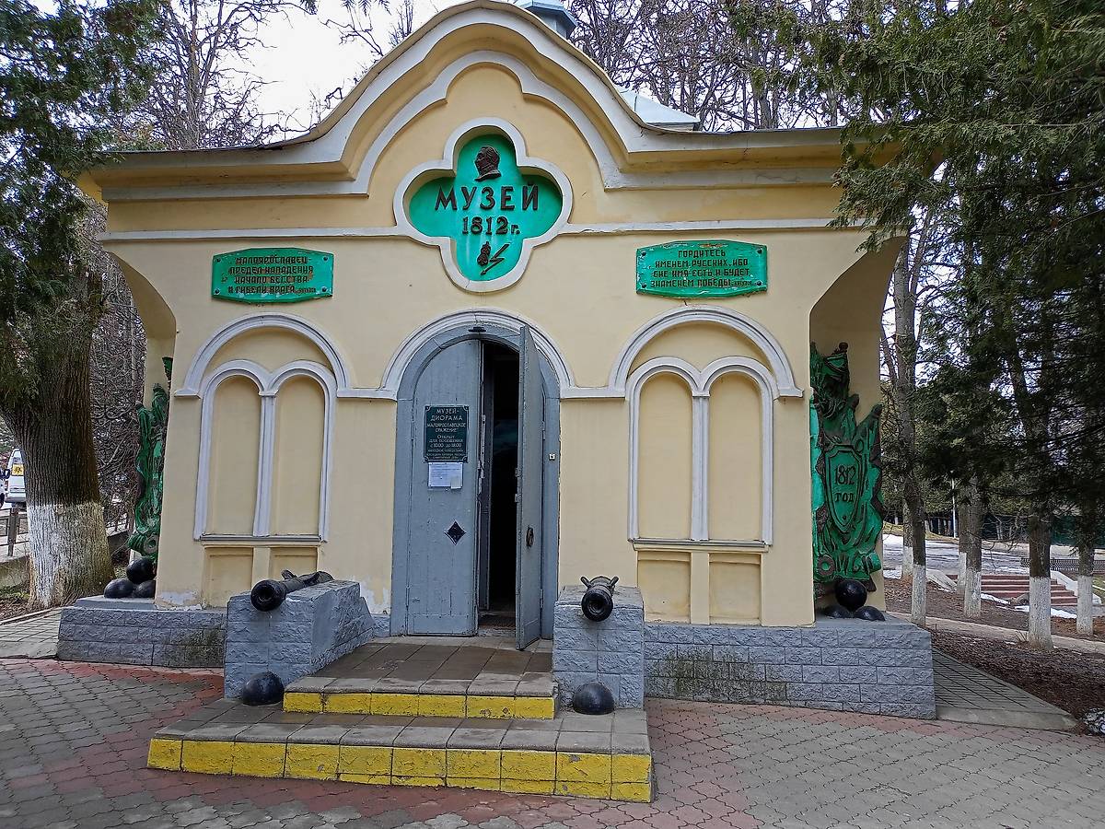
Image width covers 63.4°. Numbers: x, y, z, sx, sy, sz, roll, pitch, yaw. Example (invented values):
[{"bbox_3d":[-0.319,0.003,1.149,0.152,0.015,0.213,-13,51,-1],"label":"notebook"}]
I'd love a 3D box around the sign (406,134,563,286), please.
[{"bbox_3d":[-0.637,-1.891,8.182,1.440,1.450,0.100,0,-7,5],"label":"sign"}]

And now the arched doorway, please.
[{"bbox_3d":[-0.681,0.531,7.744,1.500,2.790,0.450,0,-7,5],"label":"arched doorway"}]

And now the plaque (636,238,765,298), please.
[{"bbox_3d":[1.252,-1.225,7.550,1.093,0.505,0.053,0,-4,5],"label":"plaque"}]

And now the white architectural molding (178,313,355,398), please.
[{"bbox_3d":[-2.573,-0.529,8.069,1.635,0.775,0.110,0,-7,5],"label":"white architectural molding"}]

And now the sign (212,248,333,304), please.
[{"bbox_3d":[-2.585,-1.283,8.230,1.135,0.523,0.050,0,-6,5],"label":"sign"}]

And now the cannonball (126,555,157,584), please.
[{"bbox_3d":[-3.859,1.463,8.393,0.272,0.272,0.272,0,-4,5],"label":"cannonball"}]

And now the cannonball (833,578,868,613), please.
[{"bbox_3d":[2.545,1.533,7.611,0.272,0.272,0.272,0,-4,5],"label":"cannonball"}]

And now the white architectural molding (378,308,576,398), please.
[{"bbox_3d":[-0.667,-0.543,7.912,1.740,0.810,0.110,0,-7,5],"label":"white architectural molding"}]

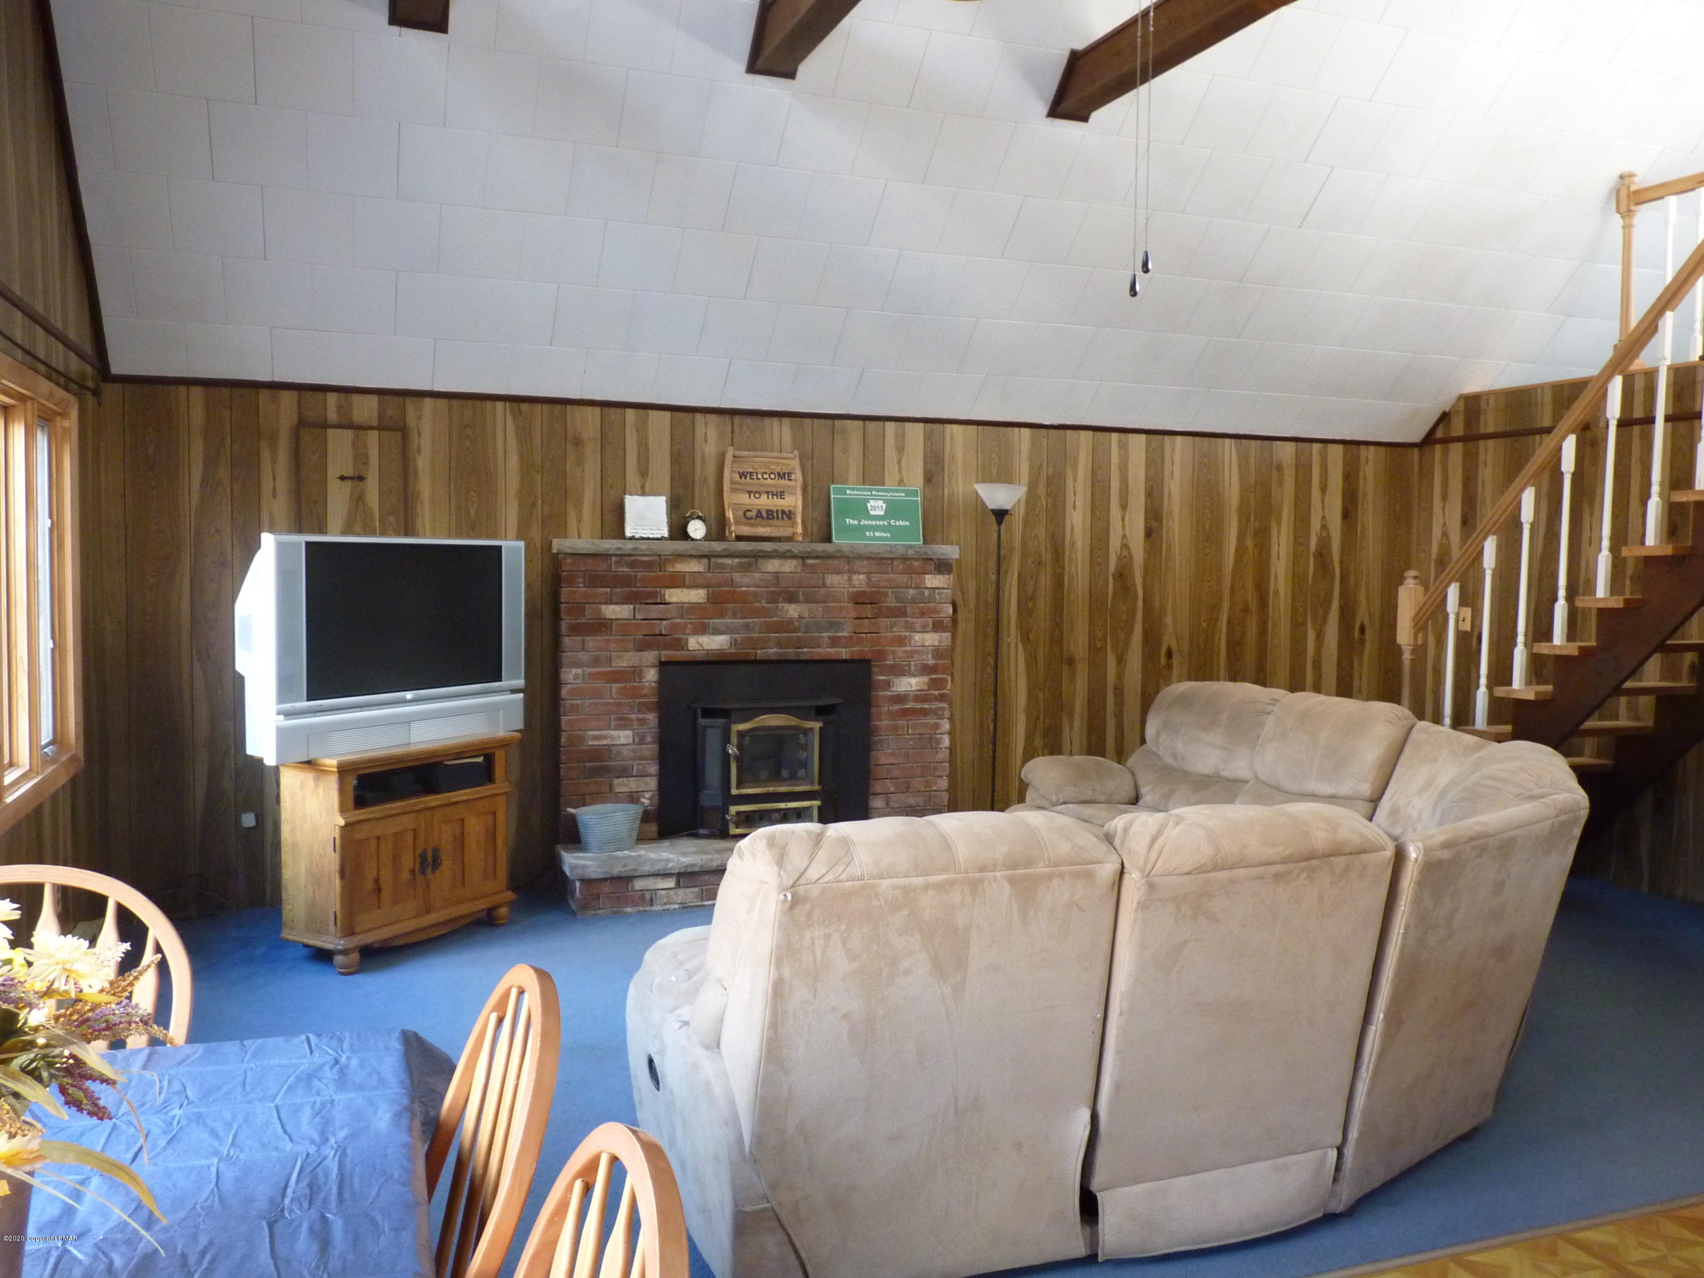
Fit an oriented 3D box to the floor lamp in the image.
[{"bbox_3d":[0.691,0.173,6.367,0.286,1.823,0.286,1,3,0],"label":"floor lamp"}]

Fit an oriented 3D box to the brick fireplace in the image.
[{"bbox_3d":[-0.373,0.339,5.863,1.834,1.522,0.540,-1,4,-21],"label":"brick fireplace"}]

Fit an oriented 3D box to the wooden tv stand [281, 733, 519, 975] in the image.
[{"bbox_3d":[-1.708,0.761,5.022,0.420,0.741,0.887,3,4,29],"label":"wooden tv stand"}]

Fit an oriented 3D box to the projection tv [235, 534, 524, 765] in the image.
[{"bbox_3d":[-1.798,0.006,5.040,0.380,0.766,1.171,3,4,29],"label":"projection tv"}]

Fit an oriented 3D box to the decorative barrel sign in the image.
[{"bbox_3d":[-0.389,-0.635,5.934,0.363,0.414,0.100,-1,4,-21],"label":"decorative barrel sign"}]

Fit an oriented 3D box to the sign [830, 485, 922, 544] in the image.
[{"bbox_3d":[0.120,-0.573,6.216,0.453,0.272,0.050,-1,4,-21],"label":"sign"}]

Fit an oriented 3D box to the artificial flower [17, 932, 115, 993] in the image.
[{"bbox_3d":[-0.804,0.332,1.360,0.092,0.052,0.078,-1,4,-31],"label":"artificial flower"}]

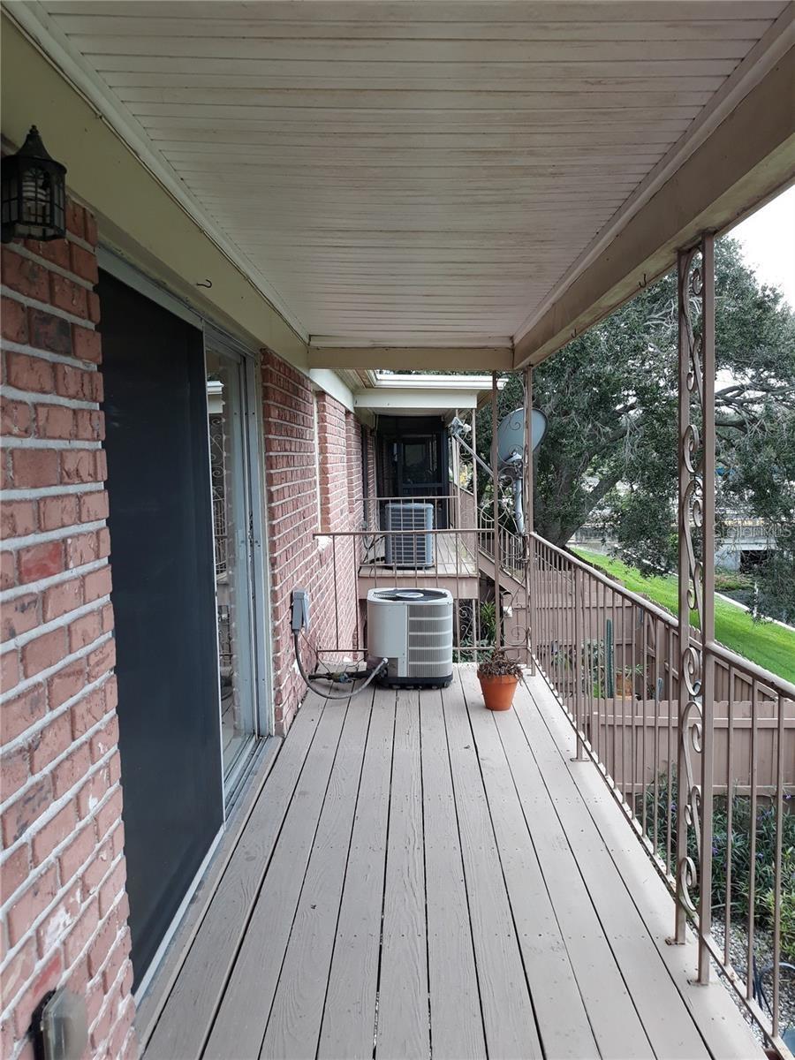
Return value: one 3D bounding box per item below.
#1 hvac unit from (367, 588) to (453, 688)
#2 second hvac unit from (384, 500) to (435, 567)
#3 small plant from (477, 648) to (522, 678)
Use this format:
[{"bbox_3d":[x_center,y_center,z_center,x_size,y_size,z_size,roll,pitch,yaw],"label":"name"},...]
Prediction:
[{"bbox_3d":[0.090,0.741,5.983,0.596,0.572,0.596,0,5,1],"label":"hvac unit"},{"bbox_3d":[0.170,0.076,12.084,0.672,0.884,0.672,0,5,1],"label":"second hvac unit"},{"bbox_3d":[0.626,0.801,5.236,0.263,0.146,0.247,0,5,1],"label":"small plant"}]

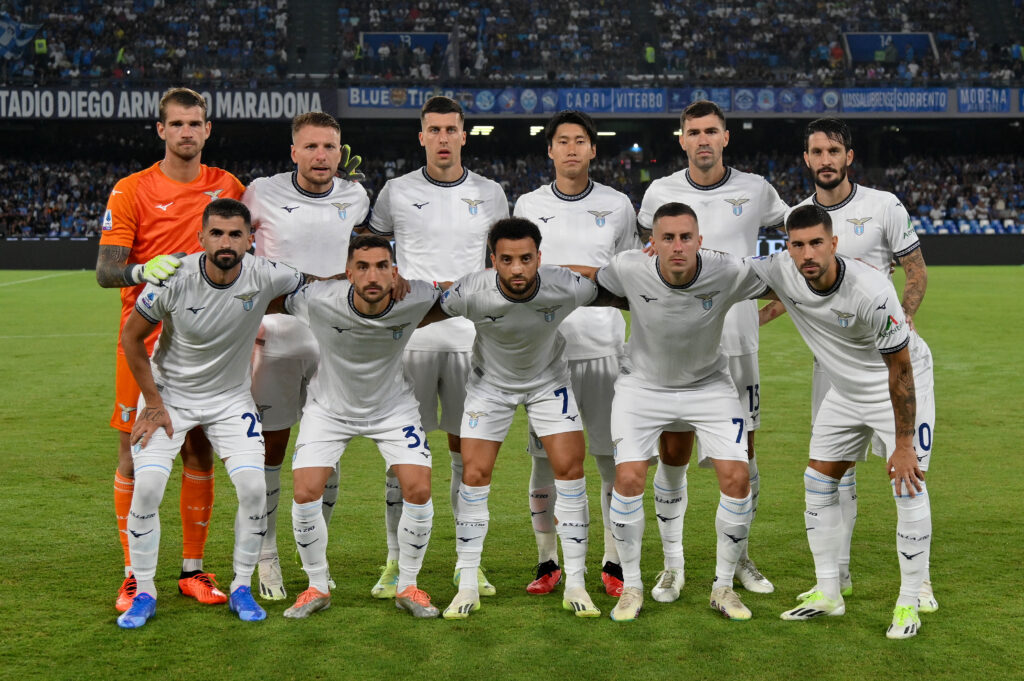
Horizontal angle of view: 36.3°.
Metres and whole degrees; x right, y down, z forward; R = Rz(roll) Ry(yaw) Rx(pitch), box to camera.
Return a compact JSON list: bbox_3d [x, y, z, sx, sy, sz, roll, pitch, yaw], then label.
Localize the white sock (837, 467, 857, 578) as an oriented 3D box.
[{"bbox_3d":[1.276,0.720,6.040,0.120,0.460,0.130,3,8,38],"label":"white sock"}]

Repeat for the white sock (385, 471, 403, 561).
[{"bbox_3d":[-0.438,0.667,6.060,0.115,0.391,0.125,3,3,25],"label":"white sock"}]

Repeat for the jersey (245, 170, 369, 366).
[{"bbox_3d":[-0.799,-0.292,6.050,0.503,0.732,0.280,0,4,-3],"label":"jersey"}]

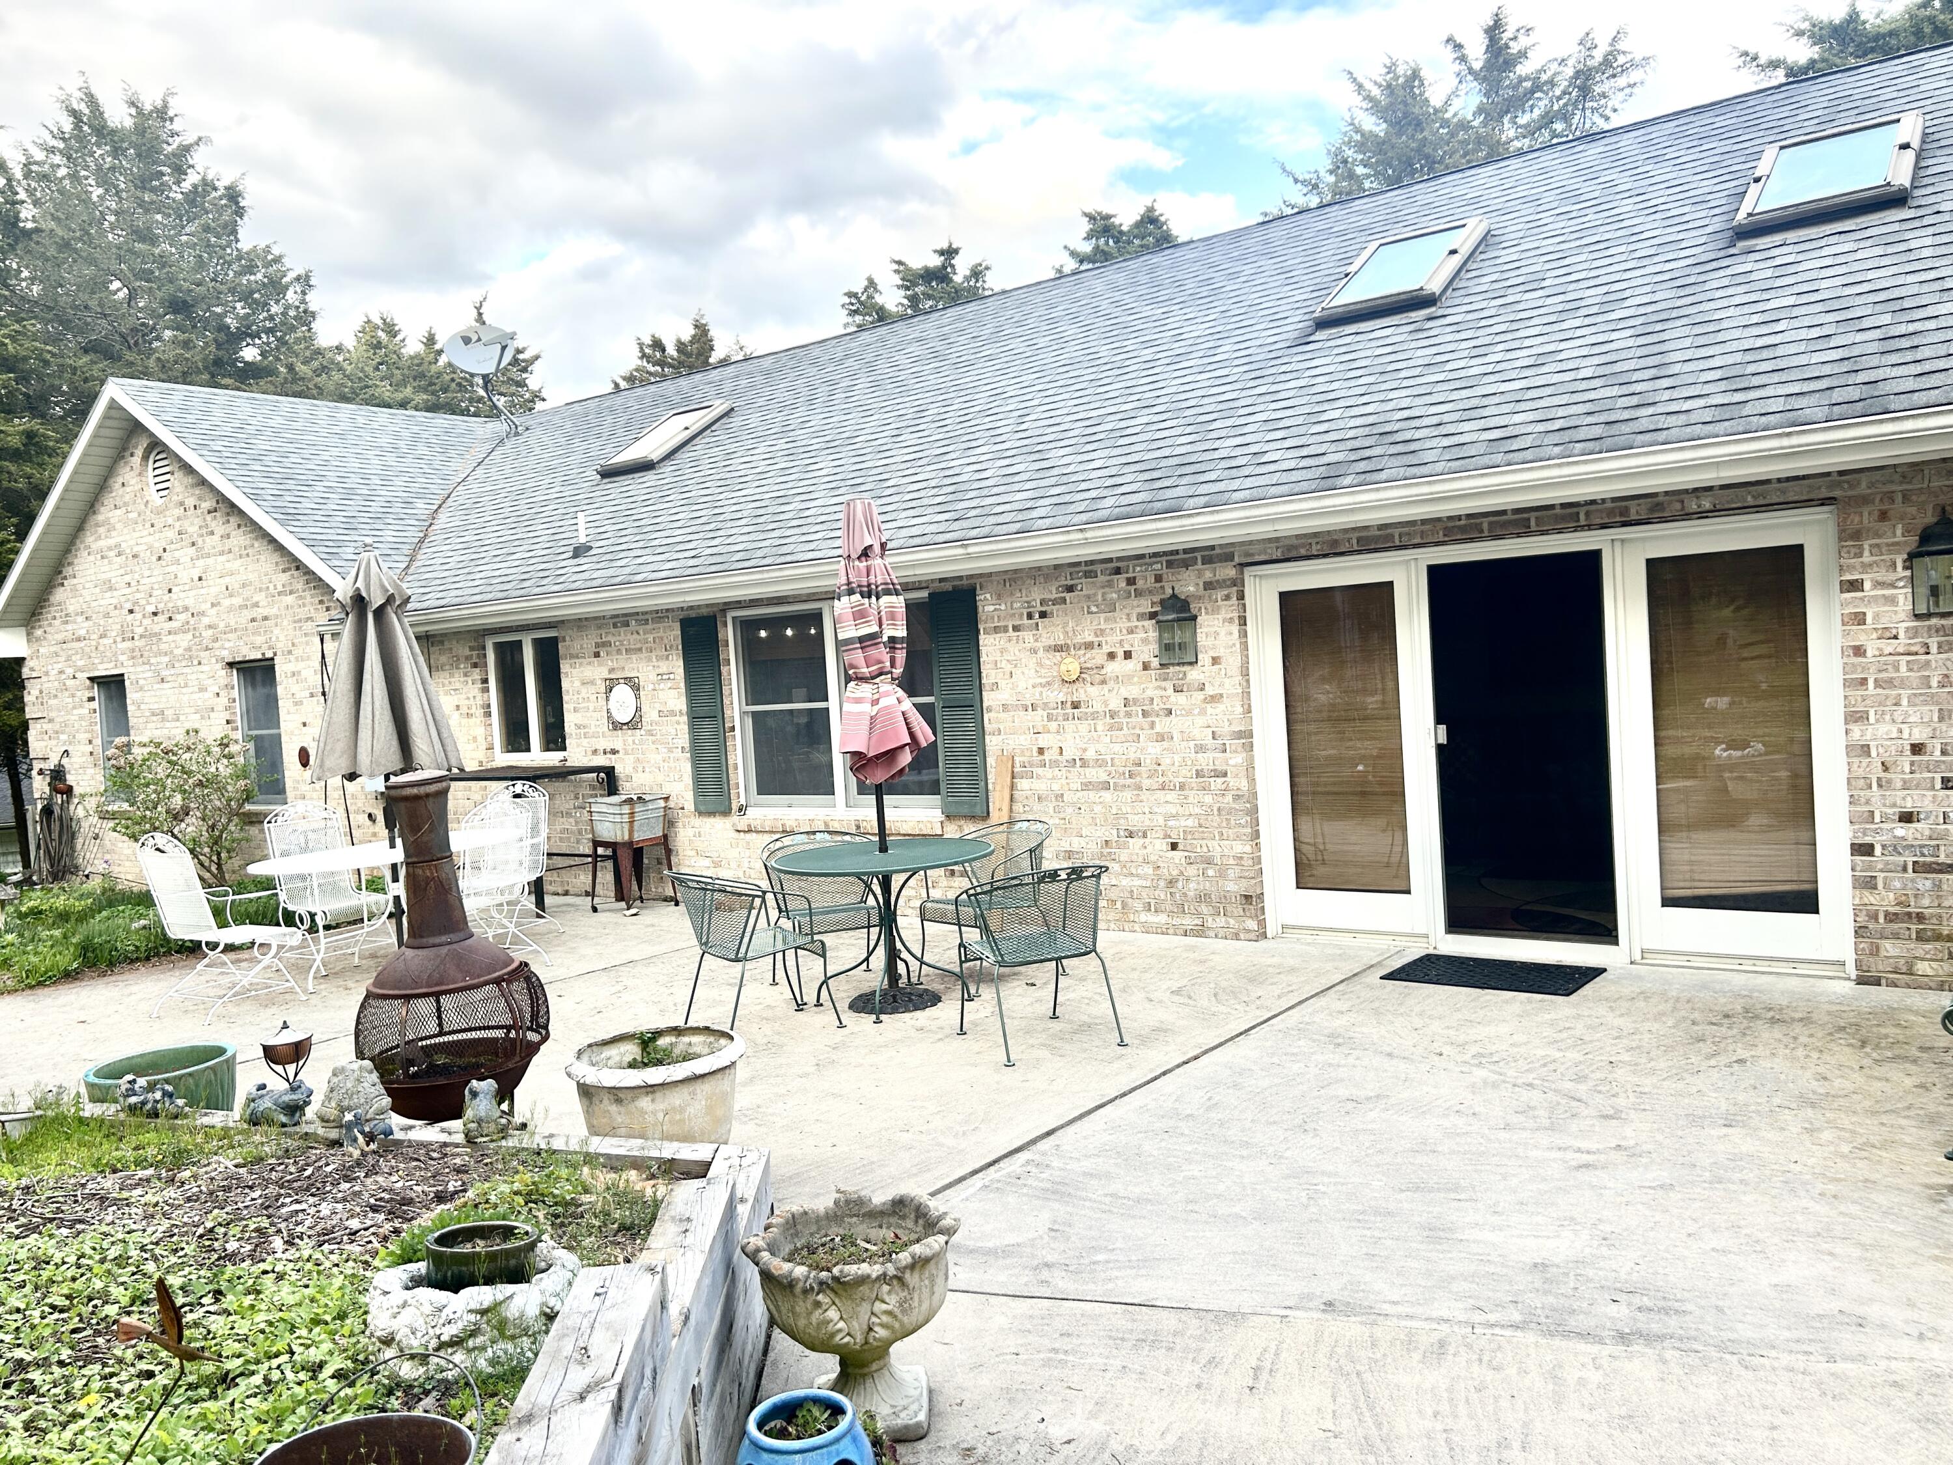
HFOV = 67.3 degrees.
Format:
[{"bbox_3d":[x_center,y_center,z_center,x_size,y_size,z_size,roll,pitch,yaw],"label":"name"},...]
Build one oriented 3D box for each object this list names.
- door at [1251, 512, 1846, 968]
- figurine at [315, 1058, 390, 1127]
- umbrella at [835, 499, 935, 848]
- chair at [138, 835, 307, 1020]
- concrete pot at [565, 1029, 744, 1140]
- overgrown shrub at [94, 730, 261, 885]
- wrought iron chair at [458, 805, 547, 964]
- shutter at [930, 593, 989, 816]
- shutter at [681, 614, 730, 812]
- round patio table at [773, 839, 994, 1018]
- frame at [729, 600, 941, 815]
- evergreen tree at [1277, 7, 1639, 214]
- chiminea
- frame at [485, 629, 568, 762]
[{"bbox_3d":[2.609,0.083,7.058,2.755,1.995,0.130,-2,3,39],"label":"door"},{"bbox_3d":[-1.803,1.026,4.216,0.200,0.235,0.190,-4,3,-8],"label":"figurine"},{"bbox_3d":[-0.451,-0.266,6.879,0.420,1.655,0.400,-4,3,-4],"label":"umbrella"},{"bbox_3d":[-4.232,1.048,8.203,0.630,1.000,0.690,-2,3,34],"label":"chair"},{"bbox_3d":[-1.068,1.256,4.941,0.610,0.380,0.610,-2,3,39],"label":"concrete pot"},{"bbox_3d":[-7.430,0.674,13.645,1.400,1.450,1.250,-1,4,38],"label":"overgrown shrub"},{"bbox_3d":[-3.016,0.932,8.629,0.700,1.000,0.630,-3,3,26],"label":"wrought iron chair"},{"bbox_3d":[-0.100,-0.176,9.056,0.373,1.395,0.040,-2,3,39],"label":"shutter"},{"bbox_3d":[-1.977,-0.128,10.736,0.395,1.420,0.040,-2,3,39],"label":"shutter"},{"bbox_3d":[-0.429,0.951,7.087,1.070,0.725,1.070,-4,2,0],"label":"round patio table"},{"bbox_3d":[-0.938,-0.148,9.673,1.850,1.440,0.120,-1,4,38],"label":"frame"},{"bbox_3d":[8.139,-5.734,23.816,6.200,11.600,6.200,-3,2,20],"label":"evergreen tree"},{"bbox_3d":[-1.843,0.823,5.083,0.650,1.310,0.650,-6,4,-28],"label":"chiminea"},{"bbox_3d":[-3.739,-0.305,12.235,1.080,1.060,0.100,-2,3,39],"label":"frame"}]

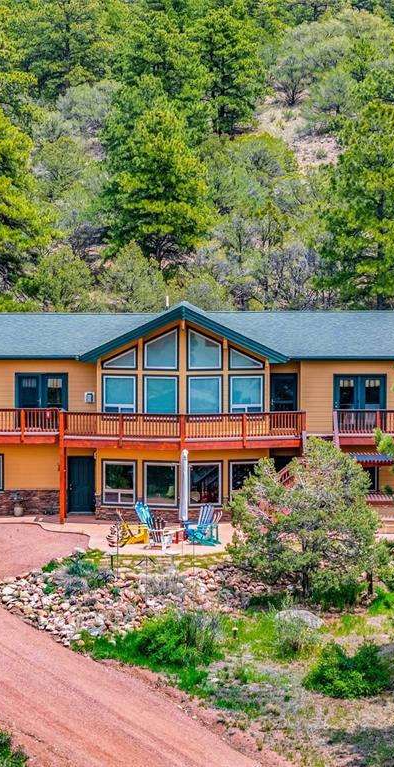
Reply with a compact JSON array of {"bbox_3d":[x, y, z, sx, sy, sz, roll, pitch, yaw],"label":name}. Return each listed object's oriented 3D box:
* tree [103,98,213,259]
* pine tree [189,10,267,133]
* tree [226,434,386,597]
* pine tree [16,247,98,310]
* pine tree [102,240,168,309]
[{"bbox_3d":[-2.139,-11.141,115.000,5.930,9.170,5.750,0,4,0],"label":"tree"},{"bbox_3d":[2.435,-24.119,160.000,5.910,10.070,5.910,0,4,0],"label":"pine tree"},{"bbox_3d":[3.439,4.240,65.000,4.810,5.020,4.670,0,4,0],"label":"tree"},{"bbox_3d":[-6.856,-4.831,101.000,3.730,3.720,3.730,0,4,0],"label":"pine tree"},{"bbox_3d":[-3.110,-5.325,103.000,3.190,3.580,3.090,0,4,0],"label":"pine tree"}]

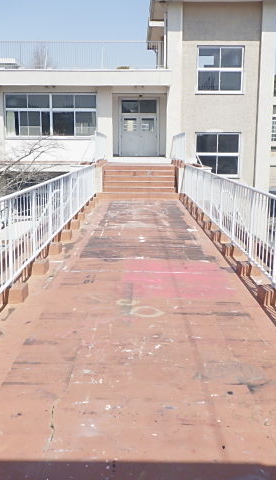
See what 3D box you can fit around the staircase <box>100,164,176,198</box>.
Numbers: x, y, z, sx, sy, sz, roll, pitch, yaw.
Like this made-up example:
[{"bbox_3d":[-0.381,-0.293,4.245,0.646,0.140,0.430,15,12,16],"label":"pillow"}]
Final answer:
[{"bbox_3d":[0.040,-1.924,17.380,2.600,1.030,1.620,0,10,0],"label":"staircase"}]

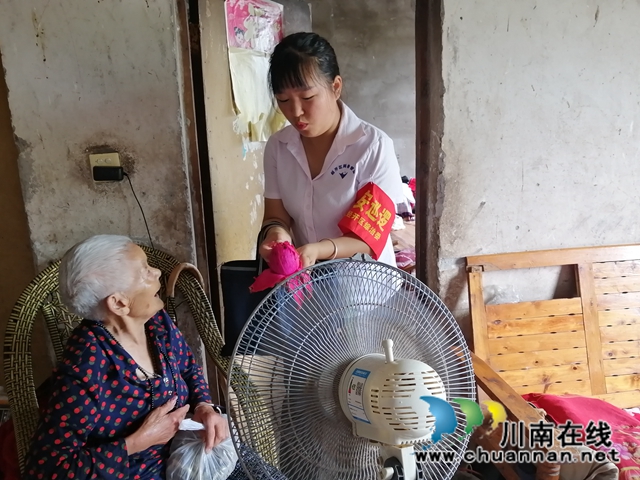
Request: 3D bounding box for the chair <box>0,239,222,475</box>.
[{"bbox_3d":[-0.407,0.536,1.303,0.610,0.970,0.620,-11,14,-39],"label":"chair"}]

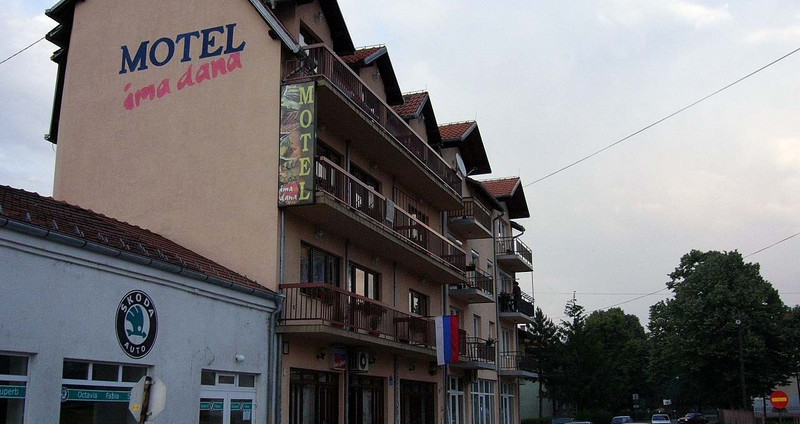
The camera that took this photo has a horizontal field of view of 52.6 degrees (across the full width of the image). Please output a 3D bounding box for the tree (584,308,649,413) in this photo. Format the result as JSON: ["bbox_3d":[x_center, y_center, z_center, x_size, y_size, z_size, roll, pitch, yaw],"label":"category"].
[{"bbox_3d":[23.267,16.592,86.815,7.200,12.434,7.000,-5,-15,19],"label":"tree"}]

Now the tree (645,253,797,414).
[{"bbox_3d":[27.021,10.994,69.450,11.800,15.000,11.800,-6,-15,19],"label":"tree"}]

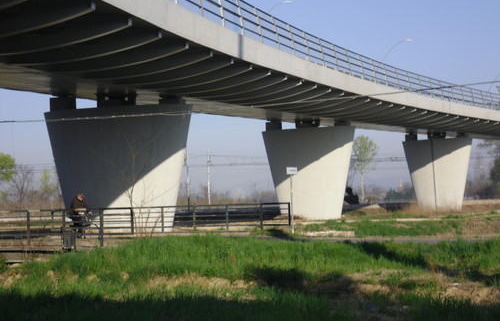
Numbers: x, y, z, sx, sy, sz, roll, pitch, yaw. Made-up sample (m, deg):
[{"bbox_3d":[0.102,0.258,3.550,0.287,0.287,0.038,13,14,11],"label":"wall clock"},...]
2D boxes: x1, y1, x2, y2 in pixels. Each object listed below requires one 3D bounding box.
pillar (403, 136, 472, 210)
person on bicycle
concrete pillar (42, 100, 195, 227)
[{"bbox_3d":[17.922,1.439,105.736,6.850,6.630,2.000,-3,-2,30],"label":"pillar"},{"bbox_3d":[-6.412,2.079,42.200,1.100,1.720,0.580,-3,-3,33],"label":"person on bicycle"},{"bbox_3d":[-5.761,0.477,49.118,6.850,5.480,2.000,-2,-2,15],"label":"concrete pillar"}]

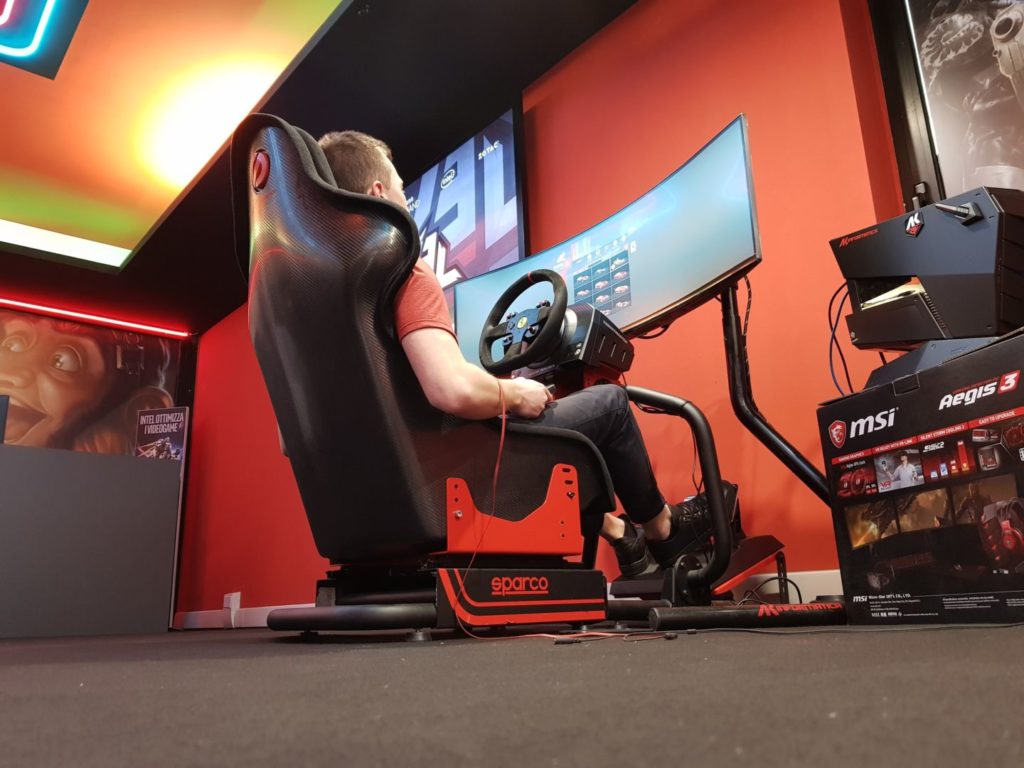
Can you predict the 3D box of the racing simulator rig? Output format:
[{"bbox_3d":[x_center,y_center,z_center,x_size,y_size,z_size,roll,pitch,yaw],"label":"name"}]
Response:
[{"bbox_3d":[0.014,0.011,1.921,1.520,1.150,1.300,12,-21,-41],"label":"racing simulator rig"}]

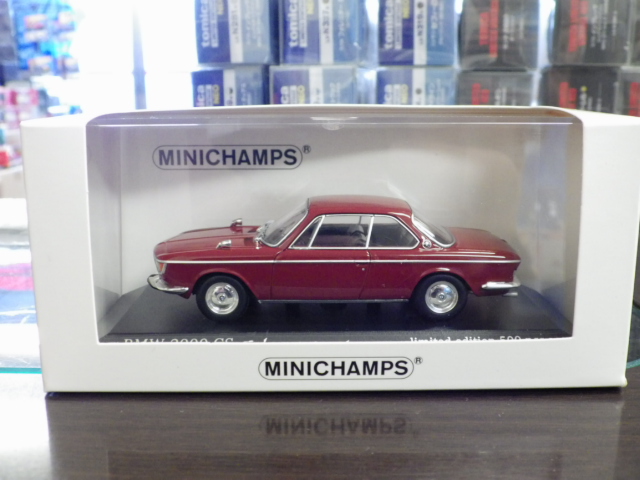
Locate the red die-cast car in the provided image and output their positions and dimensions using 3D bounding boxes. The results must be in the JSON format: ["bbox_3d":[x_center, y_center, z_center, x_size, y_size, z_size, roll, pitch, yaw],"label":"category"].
[{"bbox_3d":[0.003,0.004,0.220,0.105,0.032,0.039,-1,11,0],"label":"red die-cast car"}]

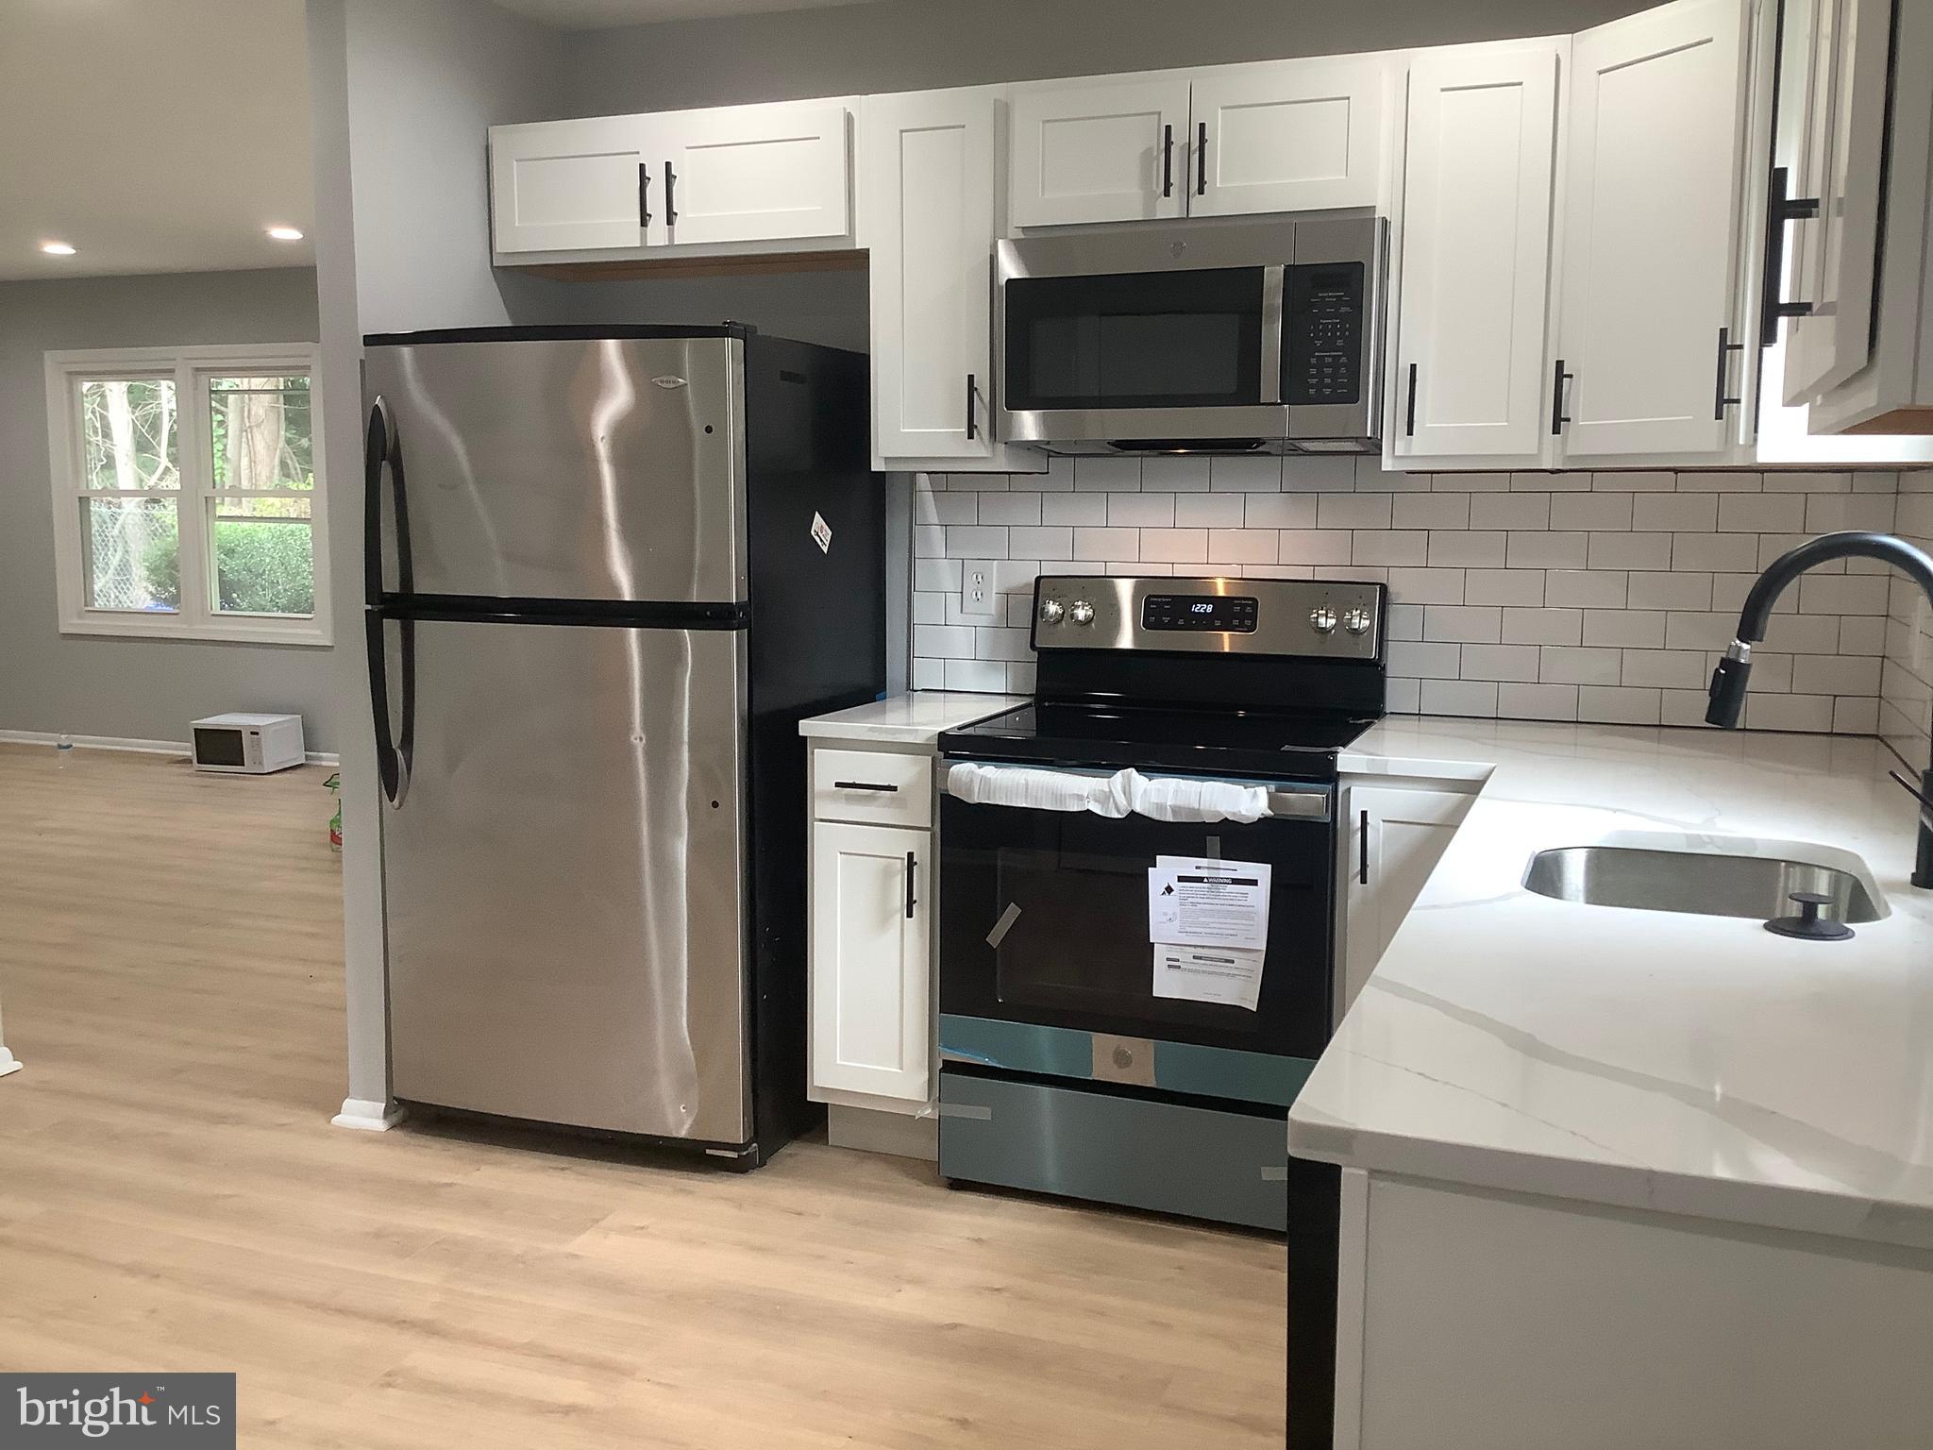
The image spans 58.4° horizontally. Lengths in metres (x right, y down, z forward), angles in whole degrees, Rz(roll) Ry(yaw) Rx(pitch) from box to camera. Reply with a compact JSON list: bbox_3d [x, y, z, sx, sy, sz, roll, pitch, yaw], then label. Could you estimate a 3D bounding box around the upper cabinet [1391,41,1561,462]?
[{"bbox_3d":[0.990,-0.879,3.339,0.312,0.771,0.327,3,8,20],"label":"upper cabinet"}]

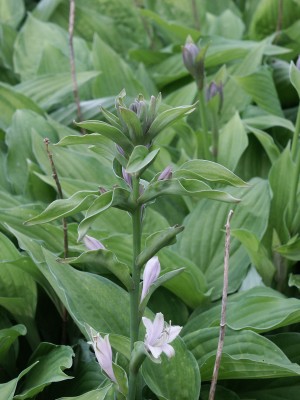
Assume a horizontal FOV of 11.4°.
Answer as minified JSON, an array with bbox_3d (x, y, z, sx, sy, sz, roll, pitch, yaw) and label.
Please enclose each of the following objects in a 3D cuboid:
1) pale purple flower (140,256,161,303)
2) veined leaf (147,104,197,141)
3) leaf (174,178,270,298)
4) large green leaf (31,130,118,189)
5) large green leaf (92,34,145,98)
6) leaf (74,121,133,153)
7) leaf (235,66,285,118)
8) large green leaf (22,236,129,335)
[{"bbox_3d":[0.000,0.071,1.330,0.013,0.041,0.013,18,12,0],"label":"pale purple flower"},{"bbox_3d":[0.018,-0.067,1.280,0.054,0.013,0.020,-36,41,1],"label":"veined leaf"},{"bbox_3d":[0.085,0.044,1.750,0.102,0.035,0.140,16,58,15],"label":"leaf"},{"bbox_3d":[-0.098,-0.055,2.000,0.125,0.030,0.080,28,44,6],"label":"large green leaf"},{"bbox_3d":[-0.036,-0.162,1.850,0.065,0.030,0.095,-20,70,-24],"label":"large green leaf"},{"bbox_3d":[-0.046,-0.063,1.490,0.064,0.018,0.024,26,23,-12],"label":"leaf"},{"bbox_3d":[0.129,-0.126,1.750,0.055,0.030,0.075,-25,65,-37],"label":"leaf"},{"bbox_3d":[-0.064,0.083,1.420,0.145,0.035,0.085,38,44,5],"label":"large green leaf"}]

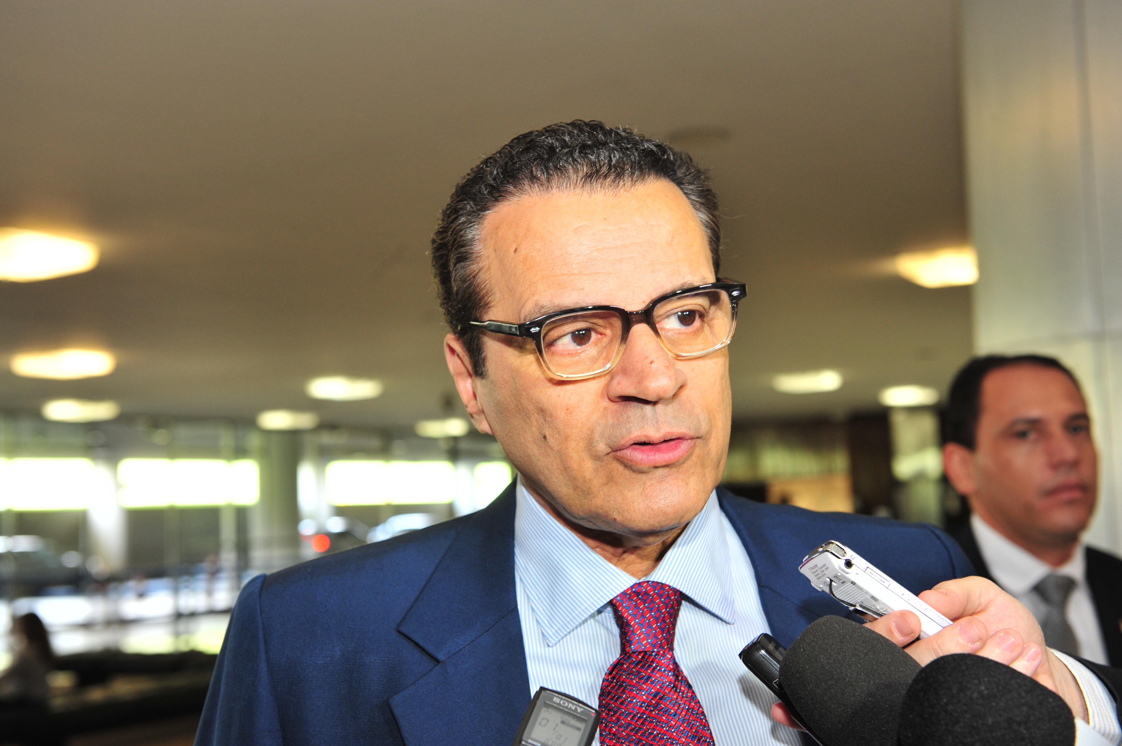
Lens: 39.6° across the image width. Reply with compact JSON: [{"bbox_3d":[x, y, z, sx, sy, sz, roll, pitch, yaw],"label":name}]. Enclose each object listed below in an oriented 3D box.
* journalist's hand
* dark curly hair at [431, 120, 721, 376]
[{"bbox_3d":[0.216,0.149,0.830,0.130,0.088,0.080,12,0,6],"label":"journalist's hand"},{"bbox_3d":[0.007,-0.070,0.950,0.172,0.172,0.187,-7,0,-21],"label":"dark curly hair"}]

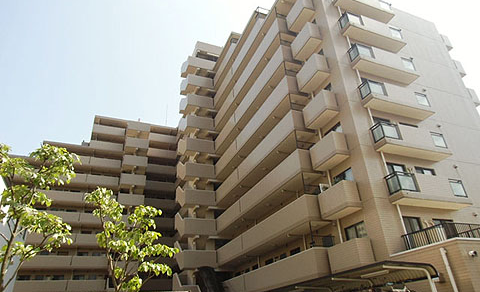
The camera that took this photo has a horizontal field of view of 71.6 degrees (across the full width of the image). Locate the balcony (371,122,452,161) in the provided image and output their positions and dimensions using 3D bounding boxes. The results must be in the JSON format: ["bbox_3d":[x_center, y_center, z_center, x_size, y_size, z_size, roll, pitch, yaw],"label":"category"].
[{"bbox_3d":[9.195,-0.117,17.812,4.529,1.216,0.819,8,-31,-21],"label":"balcony"}]

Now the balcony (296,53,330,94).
[{"bbox_3d":[4.593,-4.465,20.954,0.833,1.319,2.131,8,-31,-21],"label":"balcony"}]

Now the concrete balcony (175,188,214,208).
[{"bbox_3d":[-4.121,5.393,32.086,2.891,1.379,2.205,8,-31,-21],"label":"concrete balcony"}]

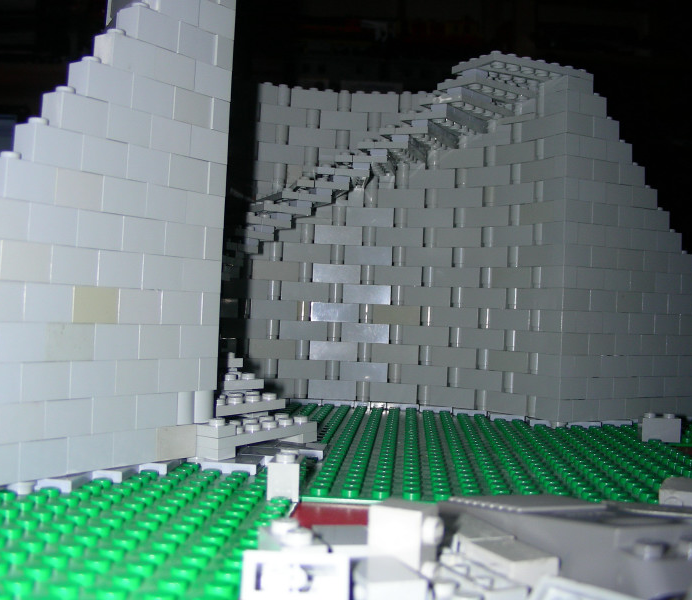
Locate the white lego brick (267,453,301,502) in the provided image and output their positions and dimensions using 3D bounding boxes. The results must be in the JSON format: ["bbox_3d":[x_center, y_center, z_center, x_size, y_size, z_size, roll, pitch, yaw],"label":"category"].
[{"bbox_3d":[-0.015,0.044,0.225,0.008,0.011,0.016,2,-1,4],"label":"white lego brick"}]

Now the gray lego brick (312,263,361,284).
[{"bbox_3d":[-0.004,-0.013,0.442,0.024,0.010,0.008,2,-1,2],"label":"gray lego brick"}]

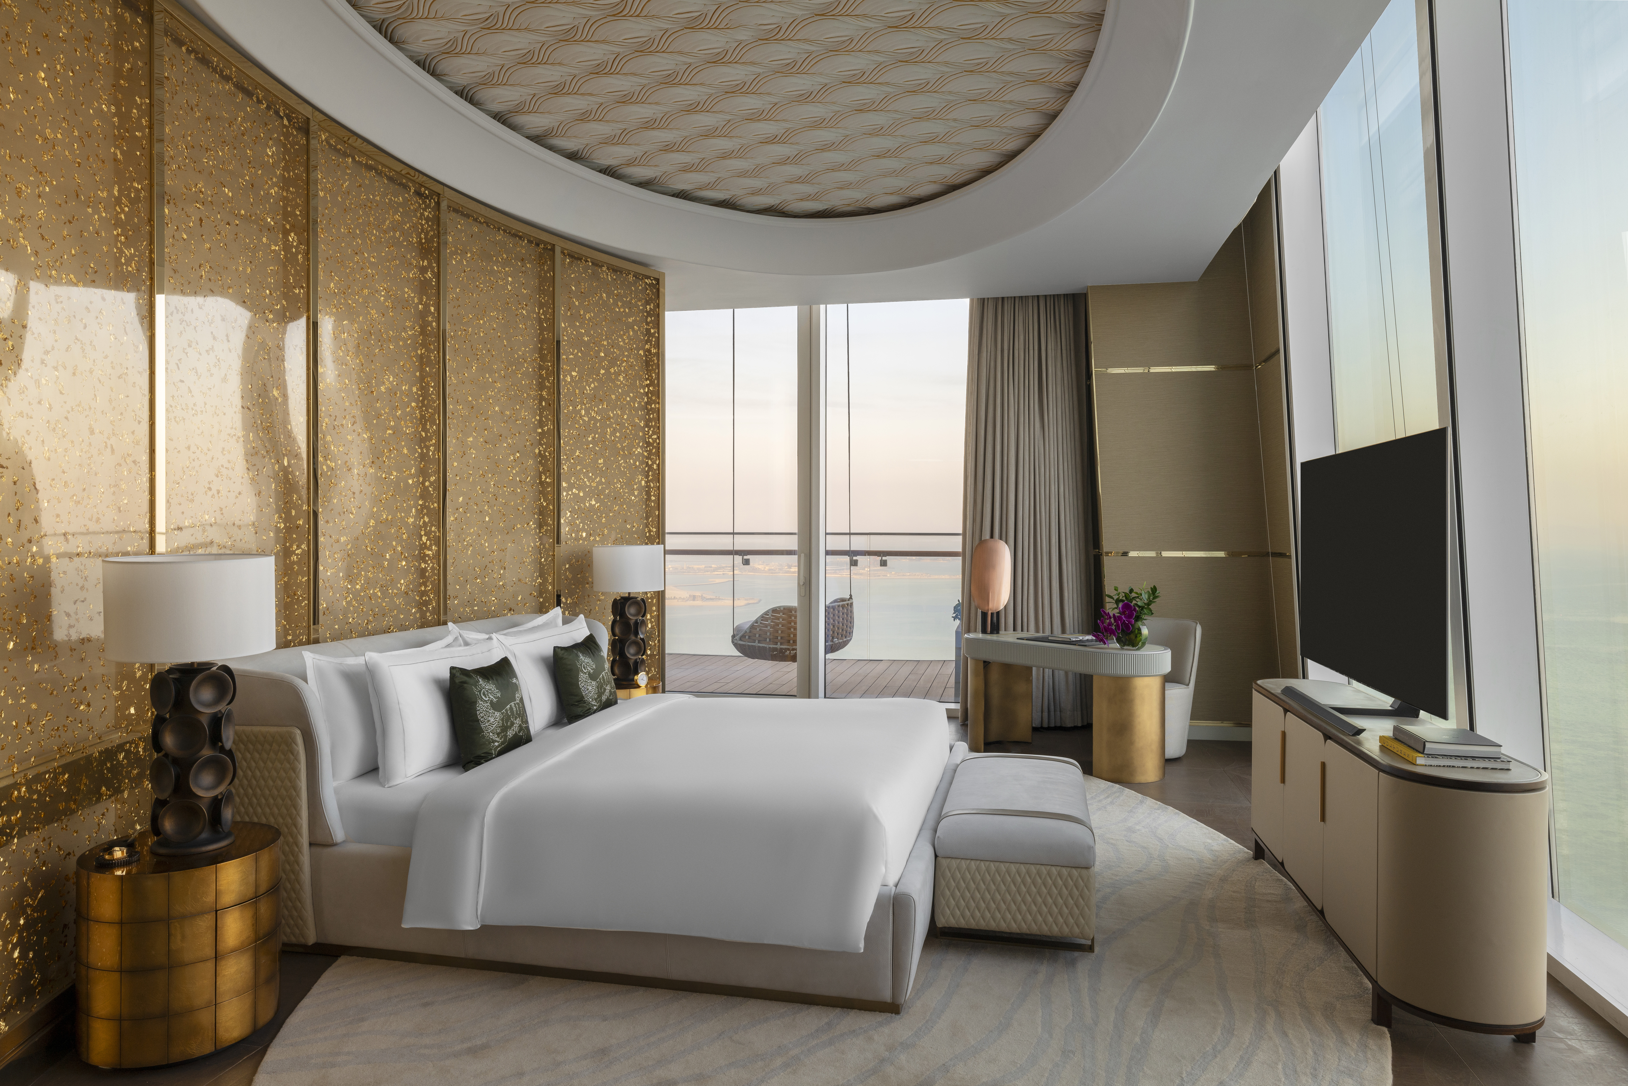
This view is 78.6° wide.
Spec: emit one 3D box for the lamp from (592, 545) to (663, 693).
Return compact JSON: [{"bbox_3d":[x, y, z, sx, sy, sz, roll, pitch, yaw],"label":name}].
[{"bbox_3d":[-1.085,0.430,5.823,0.415,0.830,0.415,0,0,0],"label":"lamp"}]

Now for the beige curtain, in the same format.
[{"bbox_3d":[1.585,-0.247,7.358,0.970,3.190,0.200,0,0,12],"label":"beige curtain"}]

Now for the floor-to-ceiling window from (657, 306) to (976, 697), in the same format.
[{"bbox_3d":[0.020,-0.290,7.838,2.450,3.170,0.120,0,0,12],"label":"floor-to-ceiling window"}]

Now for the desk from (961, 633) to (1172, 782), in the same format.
[{"bbox_3d":[1.533,0.985,6.197,0.530,0.743,1.470,0,1,-41],"label":"desk"}]

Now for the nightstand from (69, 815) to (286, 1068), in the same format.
[{"bbox_3d":[-1.800,1.123,2.841,0.495,0.514,0.495,0,0,14],"label":"nightstand"}]

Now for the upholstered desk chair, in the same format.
[{"bbox_3d":[2.190,0.934,6.487,0.580,0.840,0.560,0,1,-41],"label":"upholstered desk chair"}]

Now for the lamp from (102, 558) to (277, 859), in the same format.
[{"bbox_3d":[-1.775,0.451,2.848,0.415,0.830,0.415,0,0,14],"label":"lamp"}]

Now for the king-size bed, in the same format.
[{"bbox_3d":[-0.680,0.875,4.269,2.490,0.990,2.230,0,0,14],"label":"king-size bed"}]

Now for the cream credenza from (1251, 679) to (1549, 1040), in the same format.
[{"bbox_3d":[2.004,1.005,3.623,0.420,0.739,1.957,0,0,11],"label":"cream credenza"}]

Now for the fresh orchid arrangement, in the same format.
[{"bbox_3d":[1.840,0.425,5.843,0.360,0.382,0.300,0,0,17],"label":"fresh orchid arrangement"}]

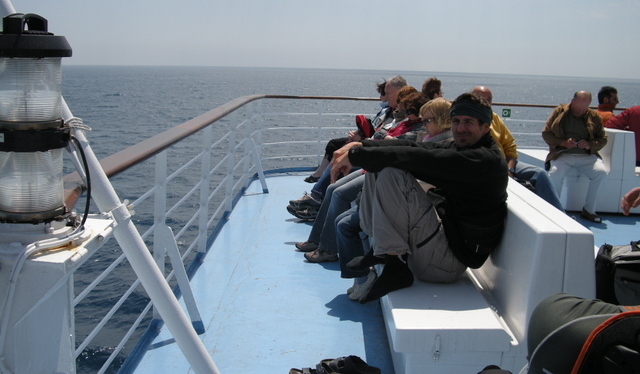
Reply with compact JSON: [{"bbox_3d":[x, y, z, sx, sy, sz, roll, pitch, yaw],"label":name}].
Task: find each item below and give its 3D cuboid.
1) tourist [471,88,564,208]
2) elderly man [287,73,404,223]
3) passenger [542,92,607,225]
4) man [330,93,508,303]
[{"bbox_3d":[1.466,-0.156,5.350,0.900,1.280,0.540,2,10,3],"label":"tourist"},{"bbox_3d":[0.272,-0.337,6.138,1.100,1.310,0.520,1,10,0],"label":"elderly man"},{"bbox_3d":[2.483,-0.329,6.634,0.620,1.200,0.820,3,10,11],"label":"passenger"},{"bbox_3d":[0.447,0.012,3.232,0.820,0.910,0.540,-1,10,-10],"label":"man"}]

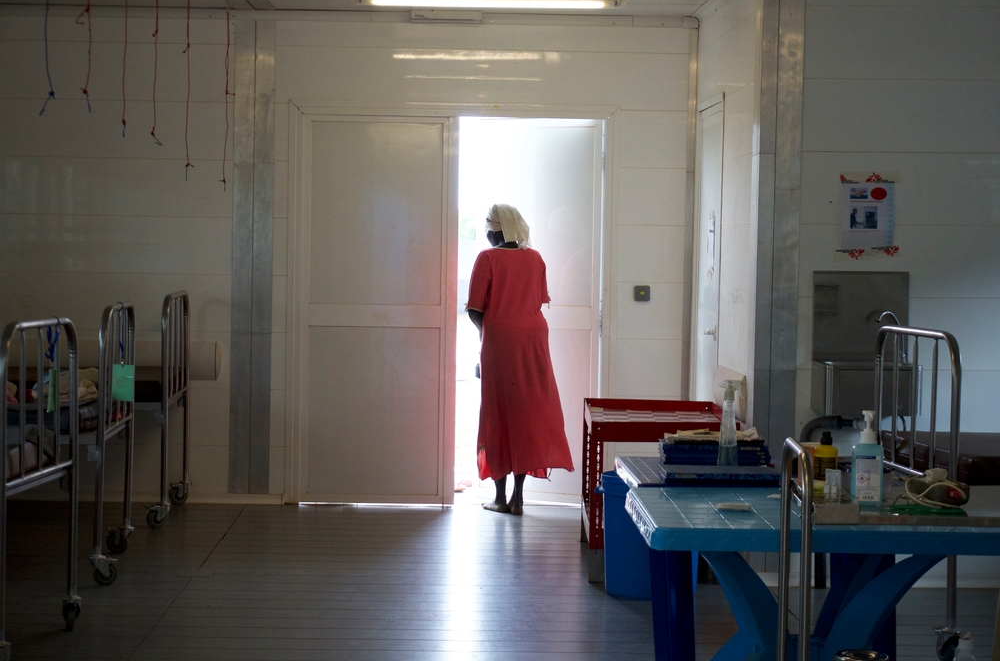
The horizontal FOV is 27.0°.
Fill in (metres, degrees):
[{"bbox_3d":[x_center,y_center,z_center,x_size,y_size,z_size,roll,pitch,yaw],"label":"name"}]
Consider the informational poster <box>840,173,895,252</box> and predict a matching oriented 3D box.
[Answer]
[{"bbox_3d":[1.508,-0.484,8.545,0.220,0.315,0.010,1,3,-1],"label":"informational poster"}]

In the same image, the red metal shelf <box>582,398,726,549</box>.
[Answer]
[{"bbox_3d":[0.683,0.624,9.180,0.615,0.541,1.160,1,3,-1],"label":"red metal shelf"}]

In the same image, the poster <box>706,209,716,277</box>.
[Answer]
[{"bbox_3d":[1.021,-0.417,10.103,0.010,0.325,0.230,1,3,-1],"label":"poster"}]

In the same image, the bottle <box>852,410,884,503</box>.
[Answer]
[{"bbox_3d":[0.991,0.341,5.613,0.086,0.251,0.065,1,3,-4],"label":"bottle"}]

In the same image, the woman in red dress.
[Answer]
[{"bbox_3d":[0.106,0.141,10.746,0.500,1.588,0.380,0,3,-15],"label":"woman in red dress"}]

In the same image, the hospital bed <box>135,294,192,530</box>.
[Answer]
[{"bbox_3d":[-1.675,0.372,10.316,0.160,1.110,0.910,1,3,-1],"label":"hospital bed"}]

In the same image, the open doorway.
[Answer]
[{"bbox_3d":[0.153,-0.098,10.948,0.780,2.045,0.140,1,3,-1],"label":"open doorway"}]

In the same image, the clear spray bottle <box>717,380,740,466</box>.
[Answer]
[{"bbox_3d":[0.699,0.281,6.317,0.082,0.260,0.065,1,3,4],"label":"clear spray bottle"}]

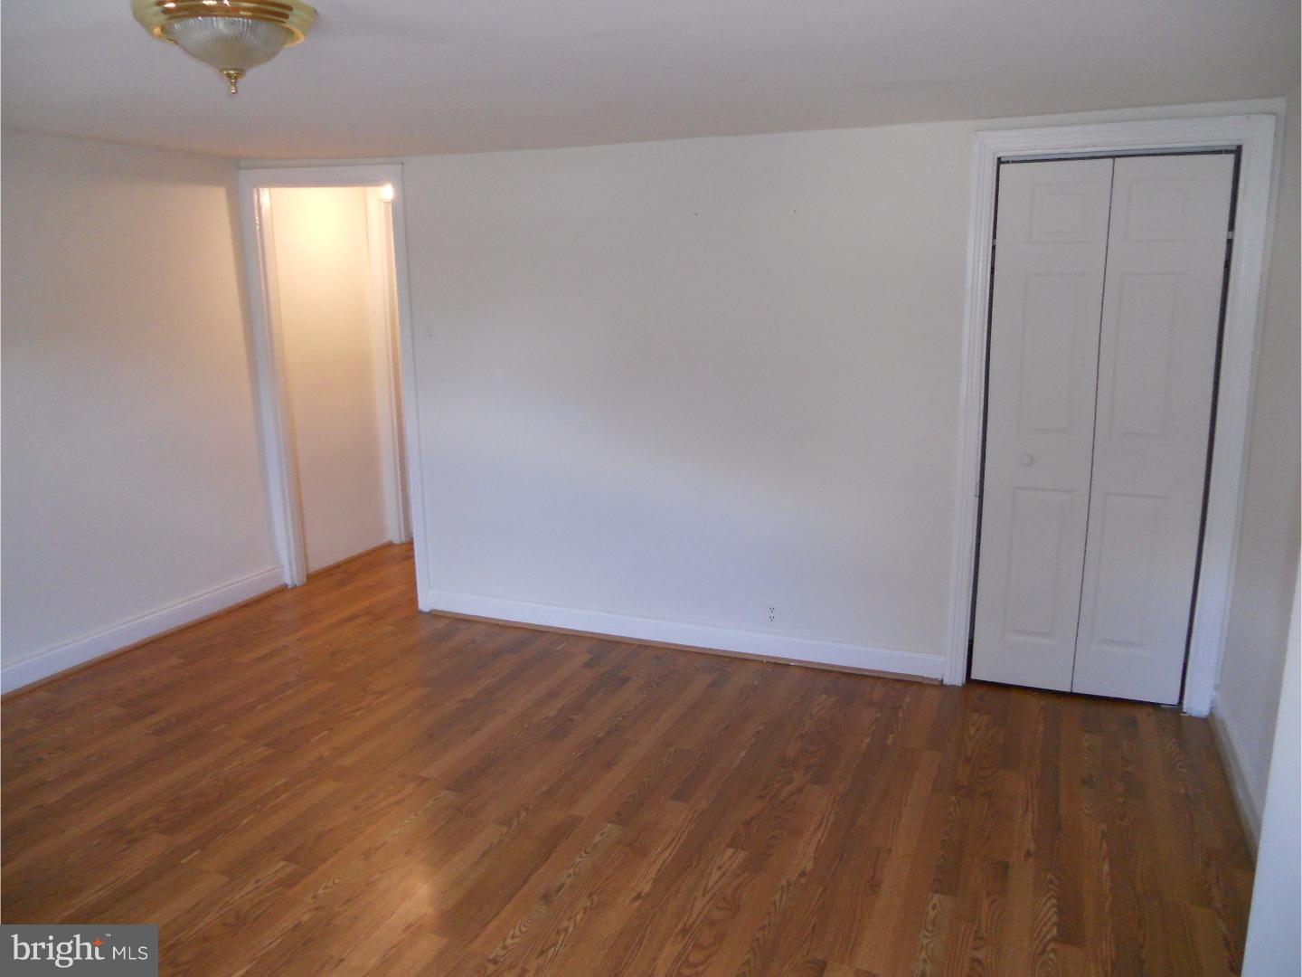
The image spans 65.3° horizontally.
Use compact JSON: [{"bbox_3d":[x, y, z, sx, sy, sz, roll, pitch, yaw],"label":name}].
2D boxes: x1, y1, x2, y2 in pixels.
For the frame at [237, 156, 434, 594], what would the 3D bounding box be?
[{"bbox_3d":[-1.530,-0.472,5.038,0.959,2.129,0.120,4,13,22],"label":"frame"}]

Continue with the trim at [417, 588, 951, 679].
[{"bbox_3d":[0.051,0.643,4.556,2.445,0.112,0.020,4,13,22],"label":"trim"}]

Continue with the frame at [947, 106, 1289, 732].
[{"bbox_3d":[1.628,-0.227,3.744,0.948,2.114,0.110,4,13,22],"label":"frame"}]

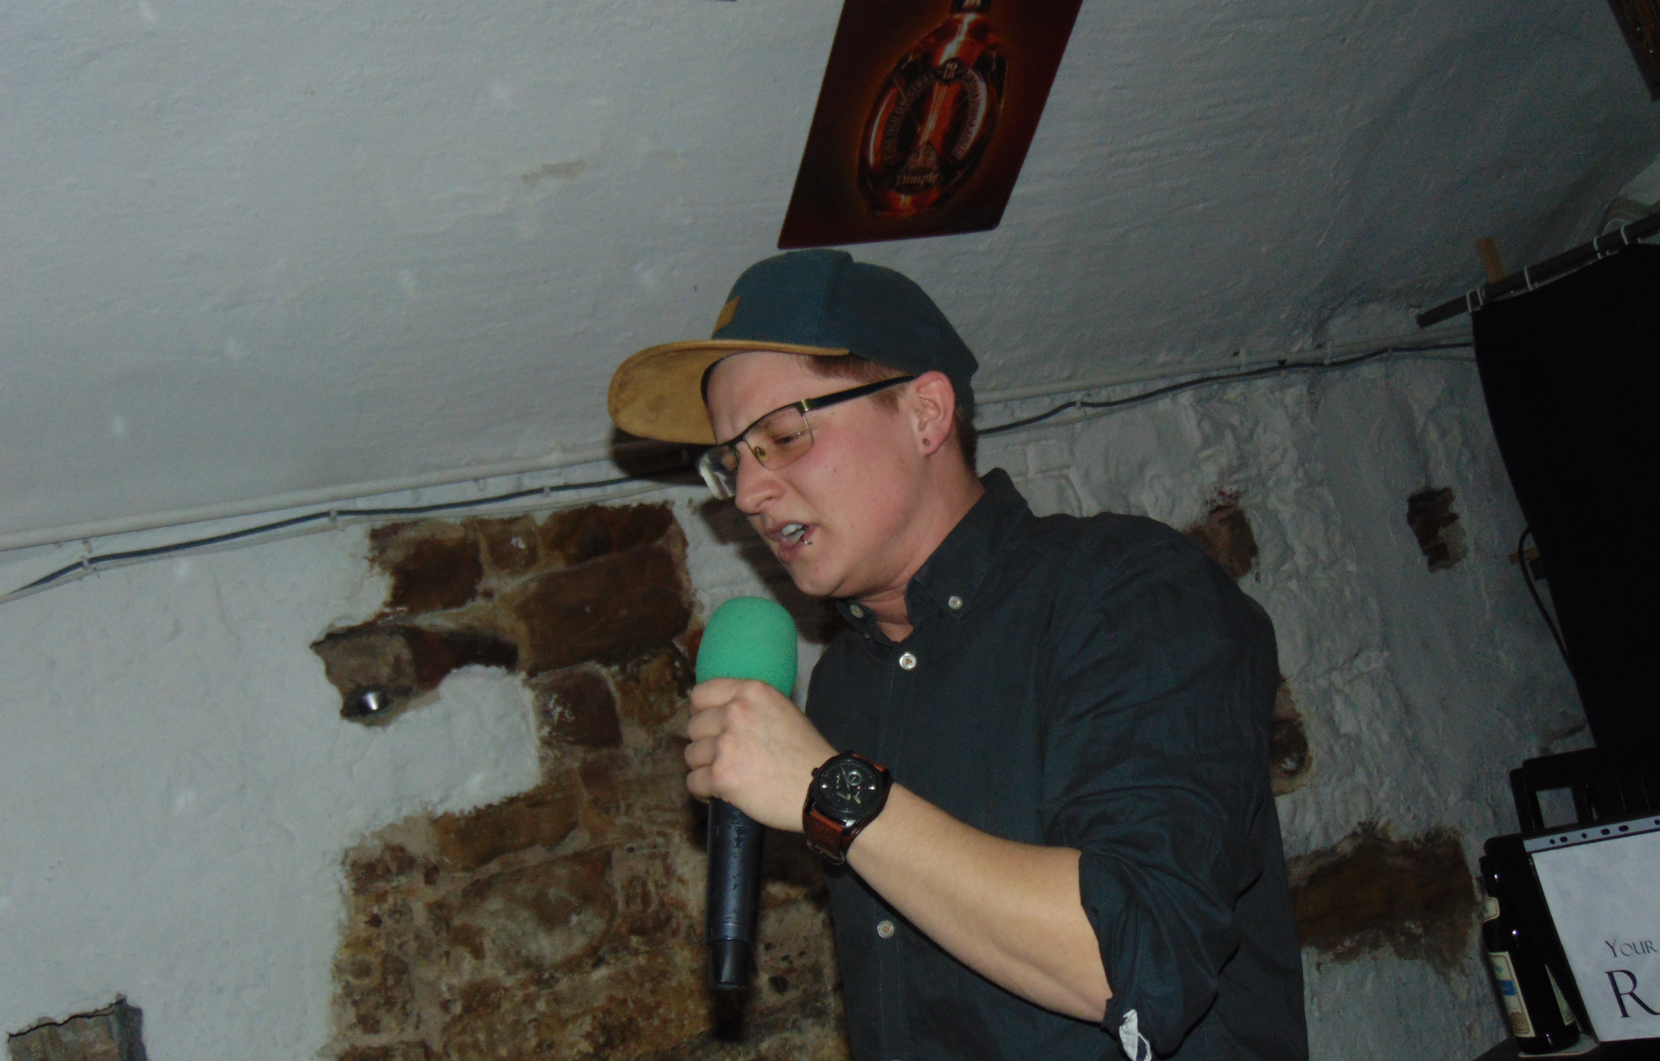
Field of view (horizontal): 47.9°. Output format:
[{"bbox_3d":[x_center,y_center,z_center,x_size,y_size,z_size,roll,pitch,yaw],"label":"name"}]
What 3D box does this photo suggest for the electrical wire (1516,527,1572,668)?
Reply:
[{"bbox_3d":[1.025,0.099,2.680,0.055,0.215,0.030,-11,-6,-33],"label":"electrical wire"}]

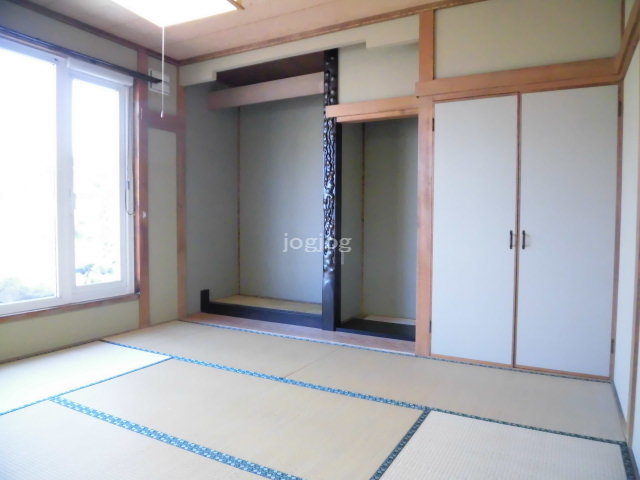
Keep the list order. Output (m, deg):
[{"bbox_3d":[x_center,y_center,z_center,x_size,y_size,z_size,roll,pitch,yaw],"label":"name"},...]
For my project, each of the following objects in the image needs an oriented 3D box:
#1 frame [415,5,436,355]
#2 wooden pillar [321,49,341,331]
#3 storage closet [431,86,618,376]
[{"bbox_3d":[0.768,-0.390,3.186,0.101,2.448,0.100,1,2,28],"label":"frame"},{"bbox_3d":[0.118,-0.426,4.005,0.135,2.480,0.120,1,2,28],"label":"wooden pillar"},{"bbox_3d":[1.373,-0.058,3.069,1.081,1.767,0.420,1,2,28],"label":"storage closet"}]

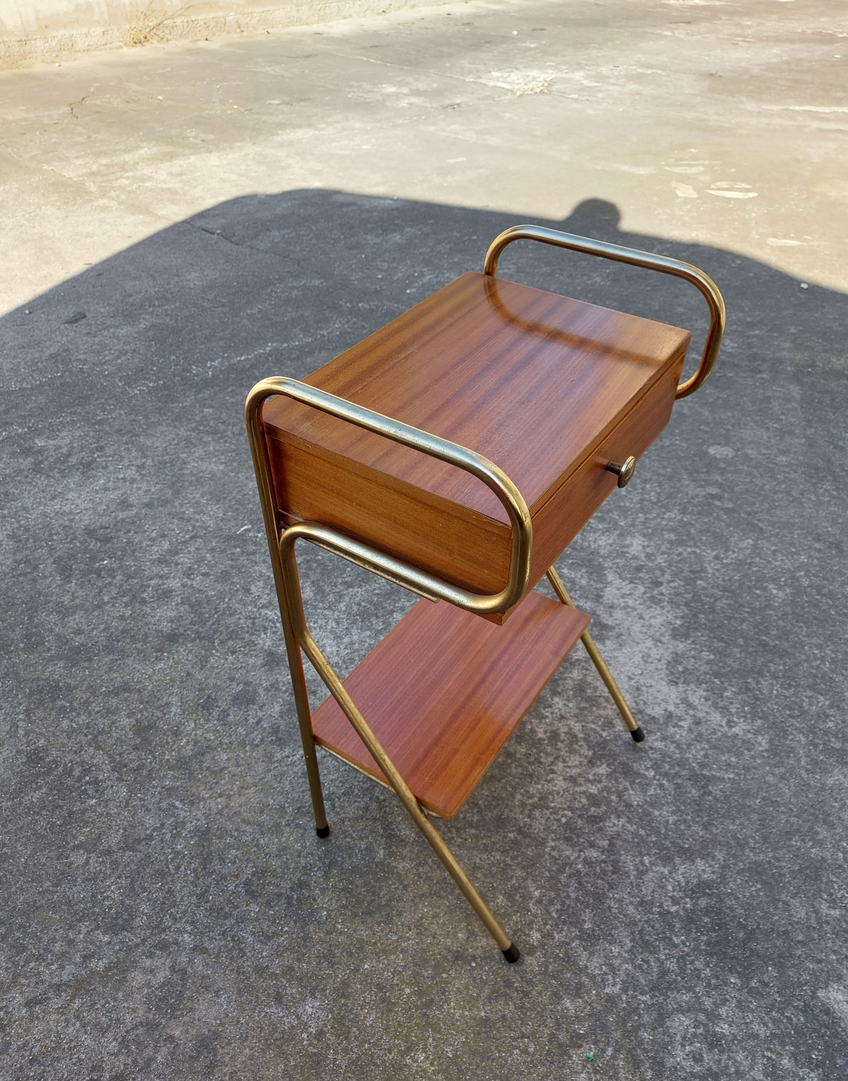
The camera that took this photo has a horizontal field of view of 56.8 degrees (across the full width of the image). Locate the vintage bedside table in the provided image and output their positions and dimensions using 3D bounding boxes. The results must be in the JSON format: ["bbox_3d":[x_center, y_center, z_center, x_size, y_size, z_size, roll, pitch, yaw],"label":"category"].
[{"bbox_3d":[0.099,0.094,1.002,0.370,0.802,0.447,25,48,25],"label":"vintage bedside table"}]

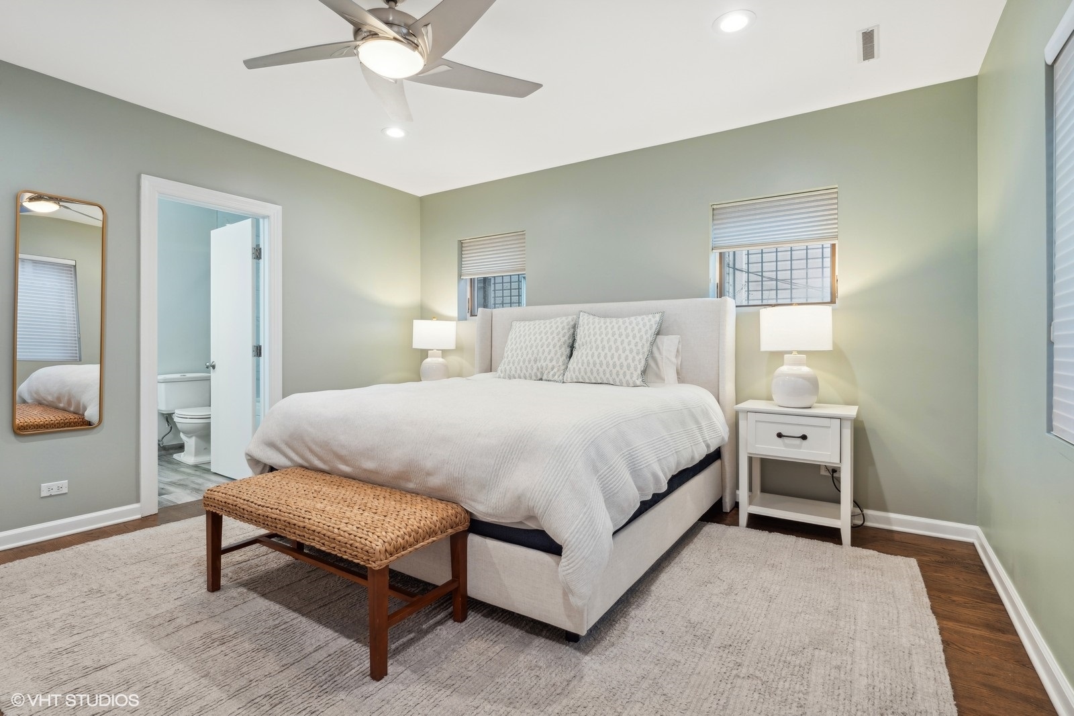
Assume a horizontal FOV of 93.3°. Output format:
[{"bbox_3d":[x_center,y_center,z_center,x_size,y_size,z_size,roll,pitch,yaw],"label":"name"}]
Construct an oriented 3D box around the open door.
[{"bbox_3d":[-2.532,-0.053,4.213,0.750,2.067,0.040,0,1,37],"label":"open door"}]

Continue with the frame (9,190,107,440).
[{"bbox_3d":[-2.734,-0.246,2.915,0.030,1.320,0.387,4,3,33],"label":"frame"}]

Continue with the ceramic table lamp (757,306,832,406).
[{"bbox_3d":[1.551,-0.015,3.047,0.383,0.613,0.383,0,1,33],"label":"ceramic table lamp"}]

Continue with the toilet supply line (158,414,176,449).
[{"bbox_3d":[-3.692,0.723,5.023,0.150,0.320,0.130,0,1,33],"label":"toilet supply line"}]

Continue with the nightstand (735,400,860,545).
[{"bbox_3d":[1.579,0.661,3.080,0.619,0.727,0.484,0,1,33],"label":"nightstand"}]

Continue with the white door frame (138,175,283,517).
[{"bbox_3d":[-2.333,-0.091,3.681,0.138,2.186,0.938,0,1,33],"label":"white door frame"}]

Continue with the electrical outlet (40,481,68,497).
[{"bbox_3d":[-2.773,0.754,2.919,0.008,0.070,0.115,0,1,33],"label":"electrical outlet"}]

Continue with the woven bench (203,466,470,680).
[{"bbox_3d":[-0.878,0.806,2.149,1.188,0.470,0.495,0,1,33],"label":"woven bench"}]

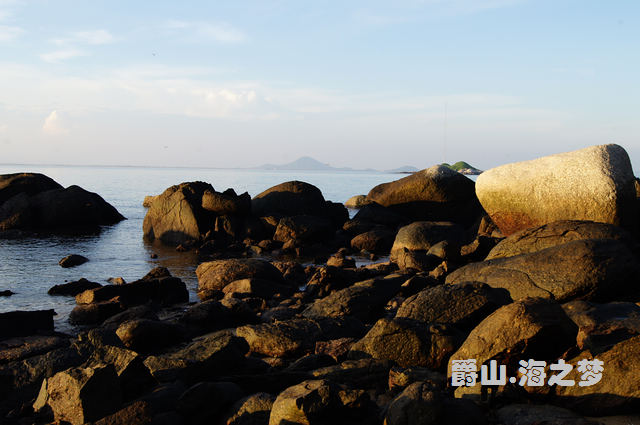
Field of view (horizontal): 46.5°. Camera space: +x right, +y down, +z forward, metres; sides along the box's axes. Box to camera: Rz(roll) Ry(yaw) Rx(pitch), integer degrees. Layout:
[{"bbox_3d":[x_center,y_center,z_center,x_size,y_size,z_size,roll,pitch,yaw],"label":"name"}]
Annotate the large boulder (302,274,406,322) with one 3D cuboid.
[{"bbox_3d":[0.416,1.038,9.000,1.200,0.460,0.800,0,4,-20],"label":"large boulder"}]

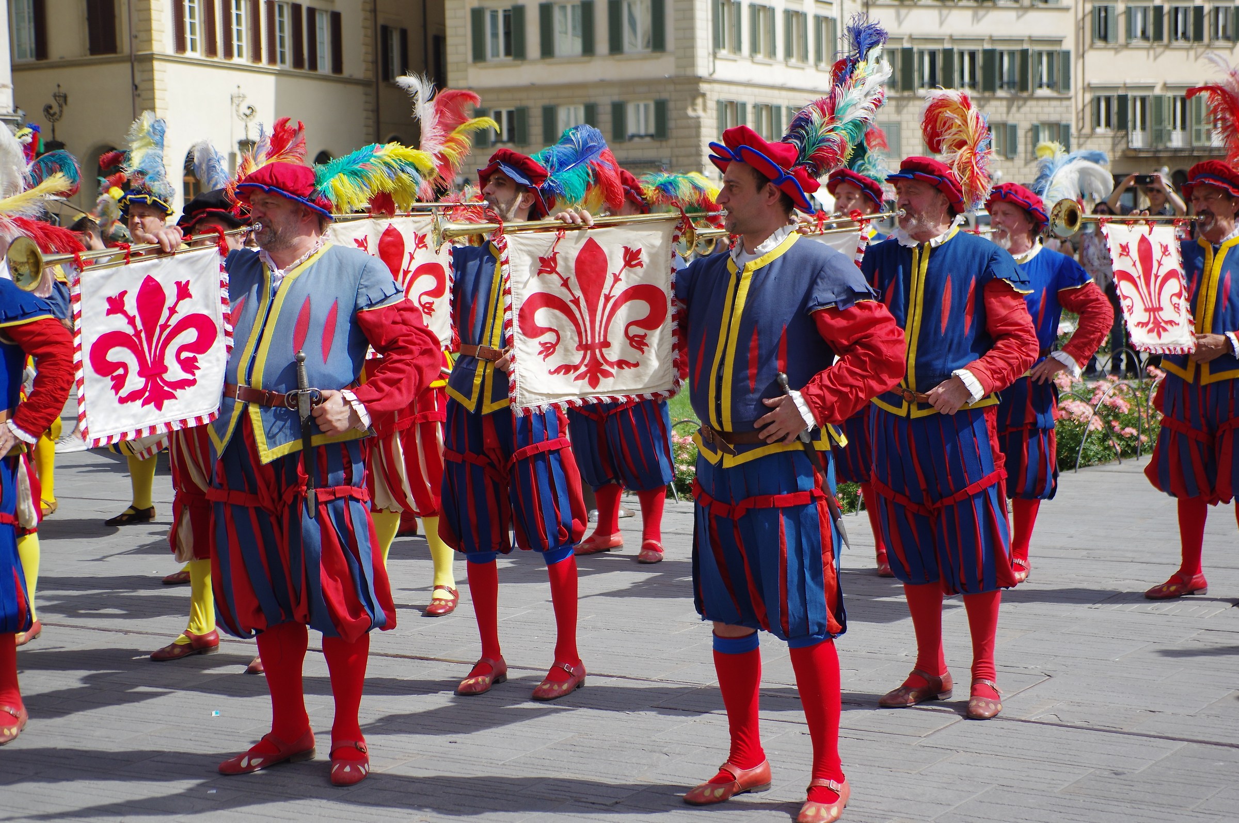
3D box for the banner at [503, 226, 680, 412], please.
[{"bbox_3d":[-0.076,-0.257,6.154,0.460,0.475,0.060,-2,5,-14],"label":"banner"}]

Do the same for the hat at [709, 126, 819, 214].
[{"bbox_3d":[0.390,-0.655,6.264,0.295,0.165,0.270,24,-3,-18],"label":"hat"}]

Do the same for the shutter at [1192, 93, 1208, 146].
[{"bbox_3d":[24.434,-12.286,97.000,0.700,2.150,0.050,-2,5,-10],"label":"shutter"}]

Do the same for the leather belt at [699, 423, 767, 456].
[{"bbox_3d":[0.387,0.071,6.240,0.360,0.075,0.280,4,7,45],"label":"leather belt"}]

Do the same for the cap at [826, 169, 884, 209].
[{"bbox_3d":[1.057,-0.990,10.293,0.280,0.150,0.280,14,5,-1],"label":"cap"}]

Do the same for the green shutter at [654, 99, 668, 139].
[{"bbox_3d":[1.560,-10.993,86.774,0.540,1.520,0.050,1,6,27],"label":"green shutter"}]

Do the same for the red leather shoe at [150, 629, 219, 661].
[{"bbox_3d":[-1.657,0.865,8.727,0.280,0.105,0.100,-4,6,-26],"label":"red leather shoe"}]

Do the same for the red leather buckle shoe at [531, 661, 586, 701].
[{"bbox_3d":[-0.207,0.903,7.830,0.100,0.105,0.270,3,6,38],"label":"red leather buckle shoe"}]

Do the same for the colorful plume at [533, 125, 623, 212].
[{"bbox_3d":[-0.143,-0.833,7.900,0.300,0.285,0.260,-2,5,-15],"label":"colorful plume"}]

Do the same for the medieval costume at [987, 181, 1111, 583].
[{"bbox_3d":[1.843,-0.136,10.170,0.480,1.760,0.640,-6,7,-45],"label":"medieval costume"}]

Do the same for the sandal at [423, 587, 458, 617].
[{"bbox_3d":[-0.754,0.795,9.710,0.100,0.097,0.270,1,5,22],"label":"sandal"}]

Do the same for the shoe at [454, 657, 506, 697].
[{"bbox_3d":[-0.476,0.899,7.947,0.100,0.105,0.270,3,6,38],"label":"shoe"}]

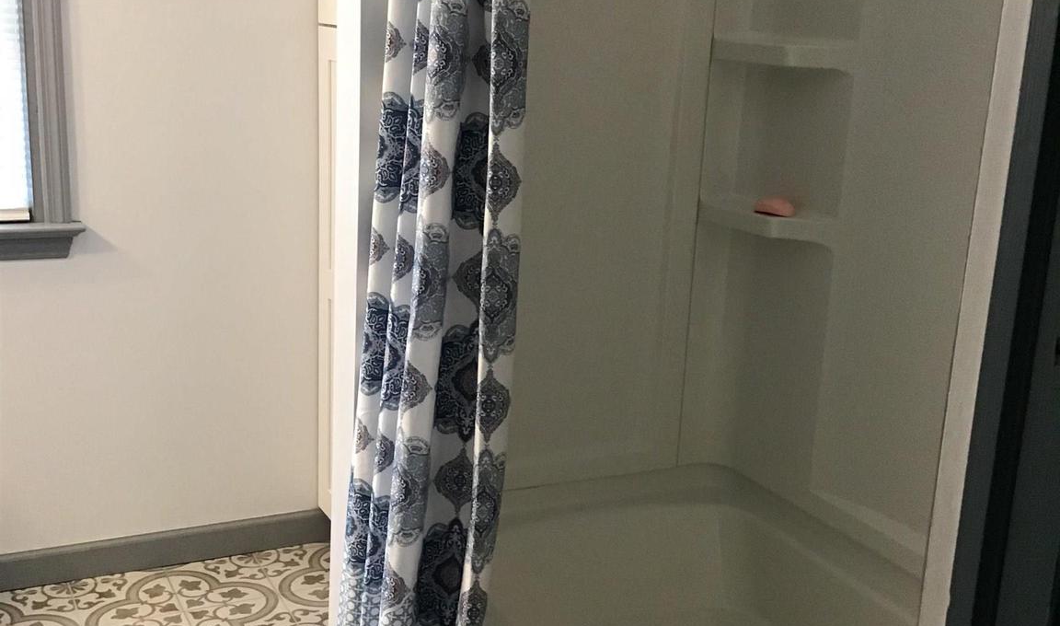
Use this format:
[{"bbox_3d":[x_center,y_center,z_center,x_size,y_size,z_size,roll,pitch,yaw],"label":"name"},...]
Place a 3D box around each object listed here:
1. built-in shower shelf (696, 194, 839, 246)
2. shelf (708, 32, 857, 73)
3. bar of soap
[{"bbox_3d":[0.465,-0.178,2.473,0.129,0.052,0.270,-7,17,-34],"label":"built-in shower shelf"},{"bbox_3d":[0.480,-0.490,2.393,0.129,0.050,0.270,-7,17,-34],"label":"shelf"},{"bbox_3d":[0.468,-0.201,2.425,0.083,0.030,0.054,15,19,39],"label":"bar of soap"}]

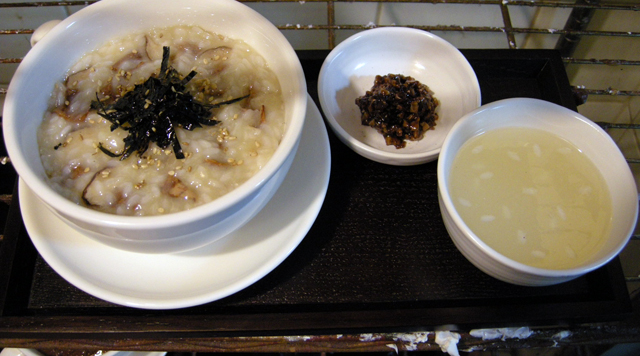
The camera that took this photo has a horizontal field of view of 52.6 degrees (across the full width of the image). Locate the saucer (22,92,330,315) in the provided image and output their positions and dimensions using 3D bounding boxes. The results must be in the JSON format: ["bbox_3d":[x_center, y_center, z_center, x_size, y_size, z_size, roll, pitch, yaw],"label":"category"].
[{"bbox_3d":[-0.080,-0.005,0.375,0.176,0.023,0.176,1,60,-1],"label":"saucer"}]

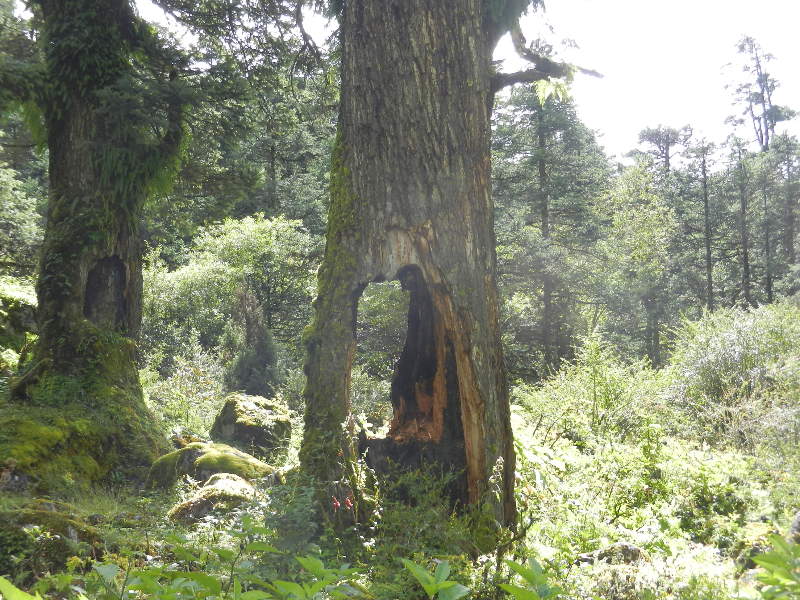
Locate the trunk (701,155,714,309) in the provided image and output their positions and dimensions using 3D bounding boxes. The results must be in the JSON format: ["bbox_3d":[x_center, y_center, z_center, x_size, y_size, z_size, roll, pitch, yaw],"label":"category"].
[{"bbox_3d":[9.979,-2.191,45.000,0.300,5.300,0.300,-1,-5,0],"label":"trunk"}]

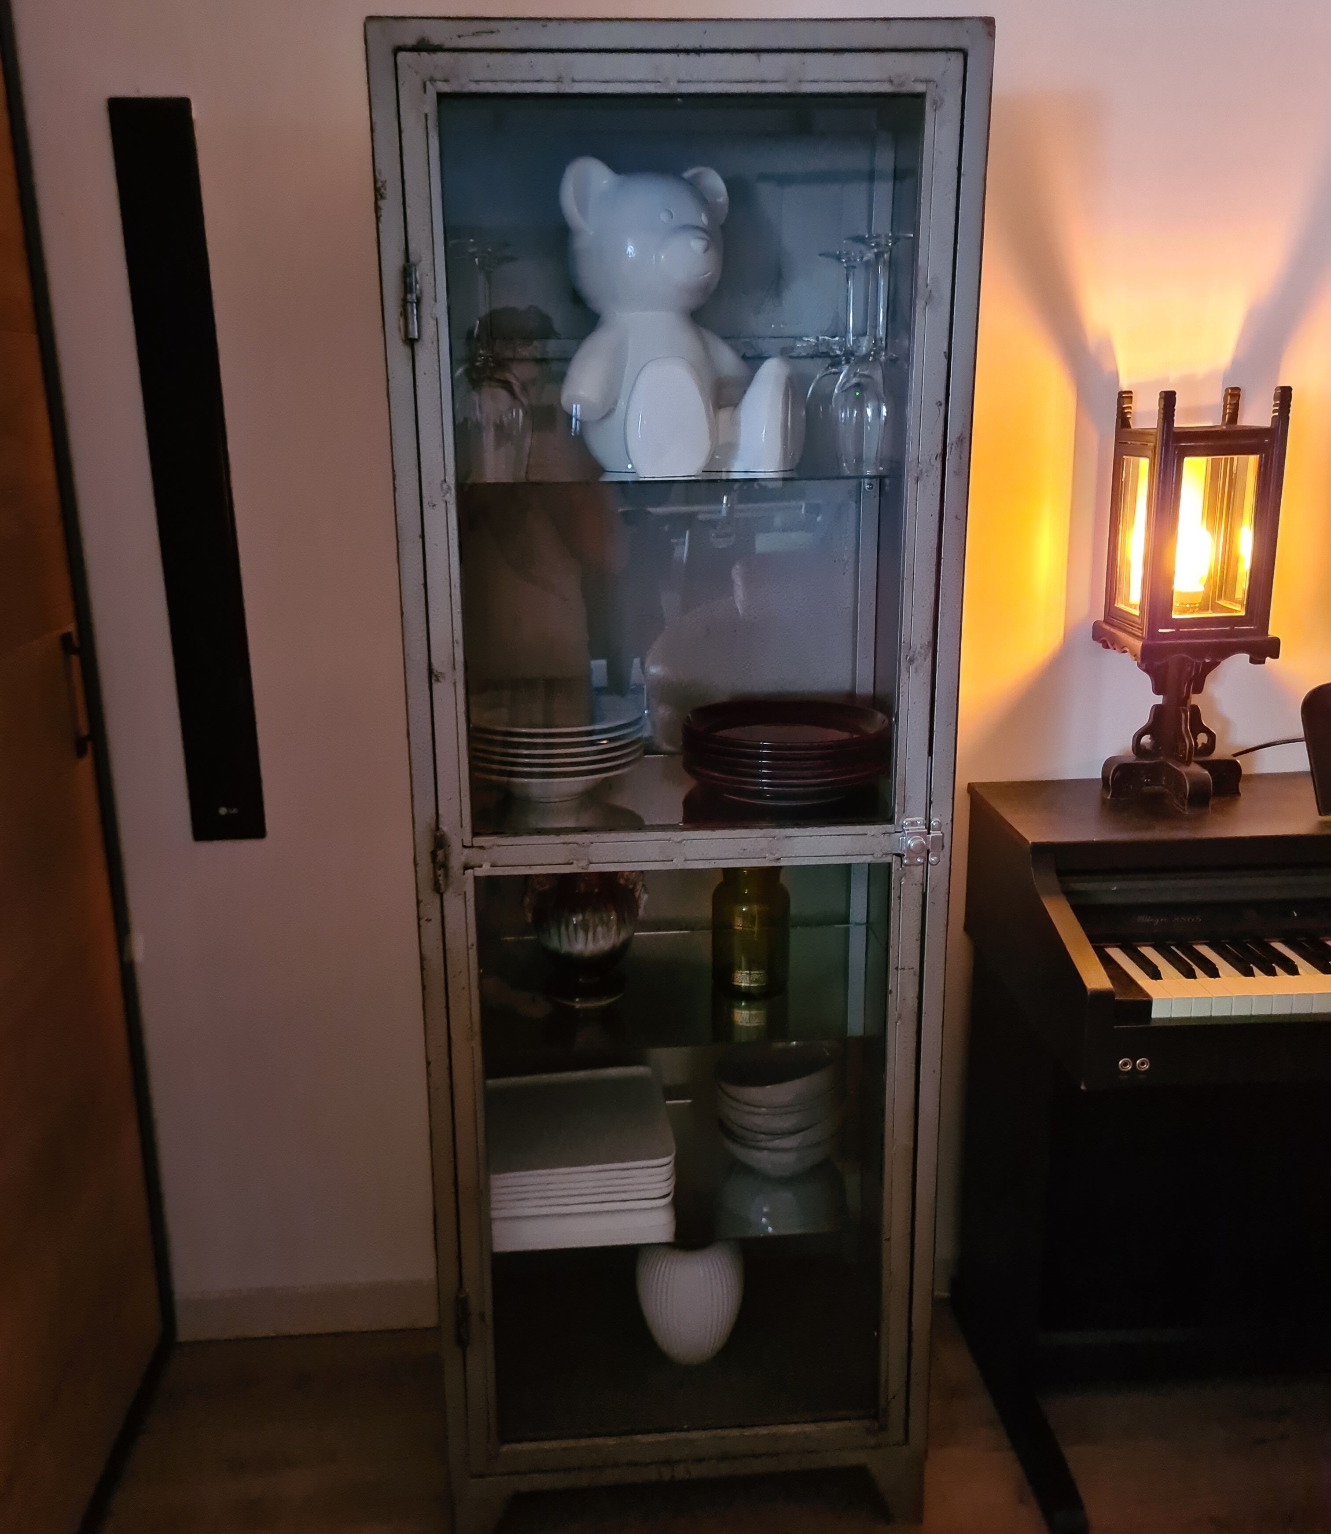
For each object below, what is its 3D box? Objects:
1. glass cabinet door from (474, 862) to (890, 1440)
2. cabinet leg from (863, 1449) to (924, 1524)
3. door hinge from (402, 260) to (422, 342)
[{"bbox_3d":[0.025,0.469,1.567,0.466,0.737,0.022,-2,14,-4],"label":"glass cabinet door"},{"bbox_3d":[0.290,0.911,1.733,0.076,0.115,0.070,-2,14,-4],"label":"cabinet leg"},{"bbox_3d":[-0.248,-0.455,1.302,0.018,0.074,0.016,-2,14,-4],"label":"door hinge"}]

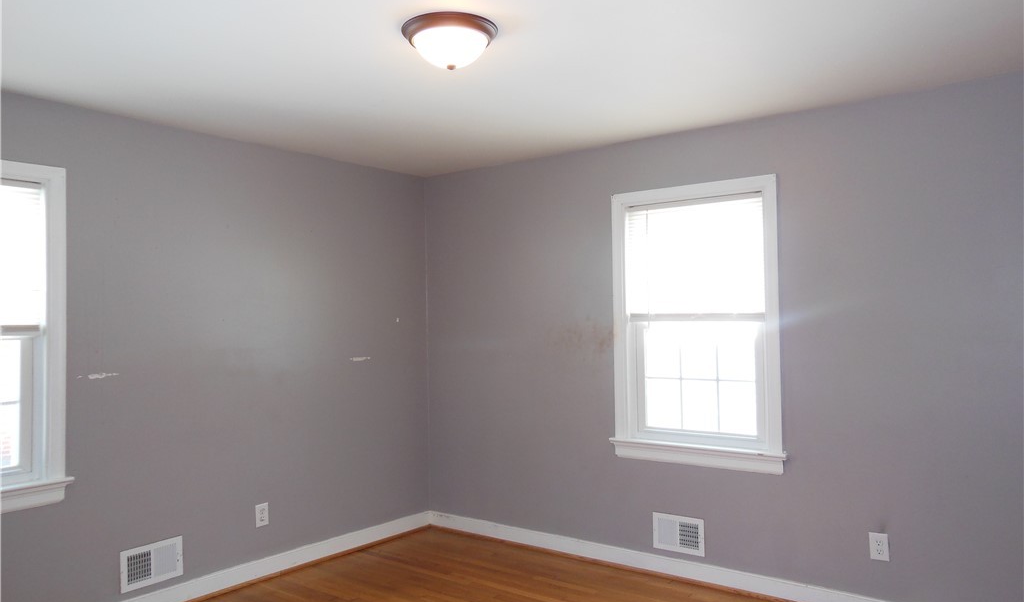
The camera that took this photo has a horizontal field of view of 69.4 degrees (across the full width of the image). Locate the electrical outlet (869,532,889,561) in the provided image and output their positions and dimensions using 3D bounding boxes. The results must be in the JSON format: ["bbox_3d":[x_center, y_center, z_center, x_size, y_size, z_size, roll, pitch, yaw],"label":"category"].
[{"bbox_3d":[1.680,1.126,3.382,0.077,0.121,0.010,-2,-2,37],"label":"electrical outlet"}]

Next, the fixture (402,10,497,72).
[{"bbox_3d":[-0.217,-0.884,2.612,0.340,0.138,0.340,-1,-2,0],"label":"fixture"}]

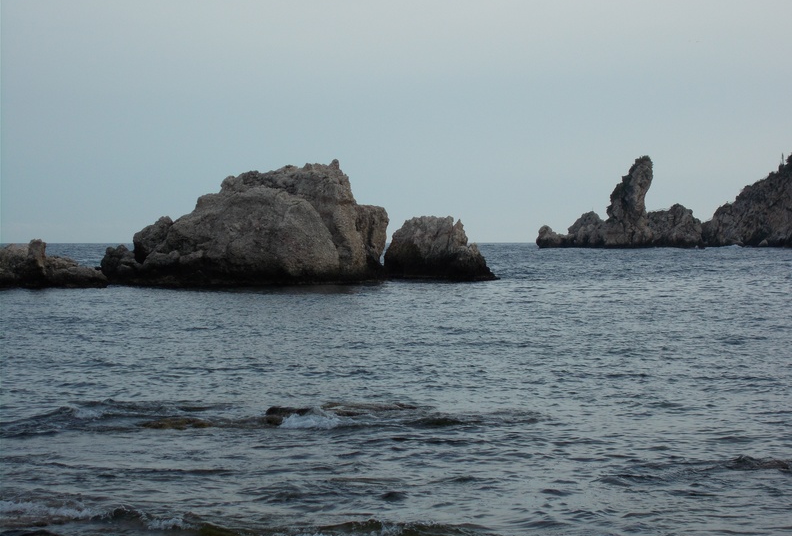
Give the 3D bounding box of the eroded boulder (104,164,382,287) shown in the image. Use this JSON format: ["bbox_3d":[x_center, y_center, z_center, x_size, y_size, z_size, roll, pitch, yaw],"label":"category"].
[{"bbox_3d":[-7.400,-2.250,96.500,14.000,6.100,9.000,0,1,0],"label":"eroded boulder"}]

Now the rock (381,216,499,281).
[{"bbox_3d":[2.400,-1.100,107.000,6.000,3.500,4.600,0,1,0],"label":"rock"}]

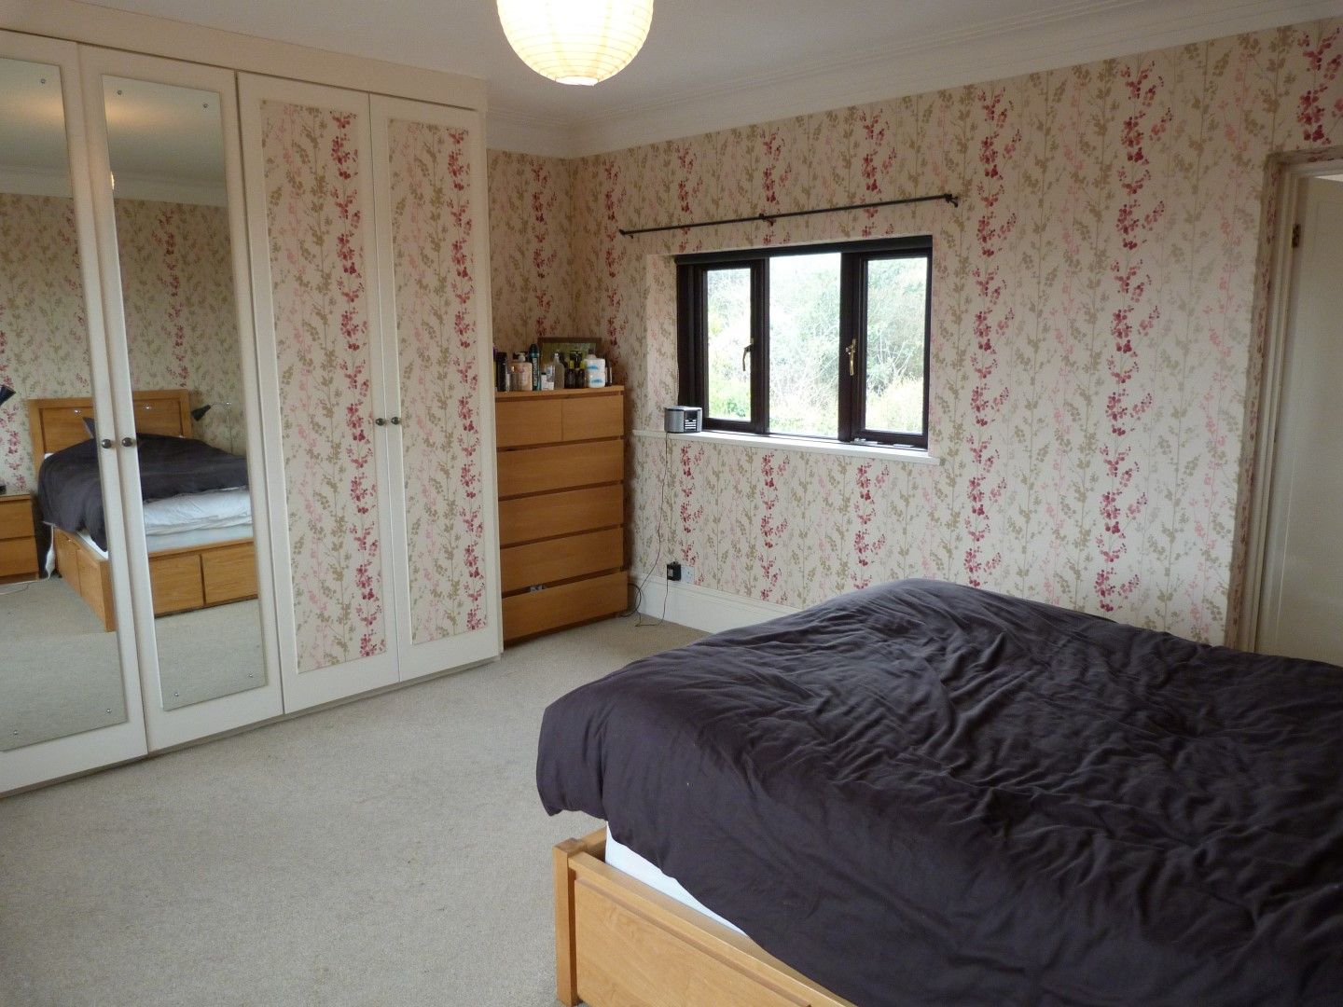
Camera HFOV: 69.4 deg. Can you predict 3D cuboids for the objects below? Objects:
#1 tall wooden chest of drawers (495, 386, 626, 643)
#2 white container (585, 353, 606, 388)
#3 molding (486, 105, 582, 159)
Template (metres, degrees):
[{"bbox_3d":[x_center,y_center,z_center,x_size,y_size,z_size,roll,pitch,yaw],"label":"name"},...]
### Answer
[{"bbox_3d":[-0.700,0.023,4.993,0.800,1.230,0.480,-10,13,-43],"label":"tall wooden chest of drawers"},{"bbox_3d":[-0.385,-0.676,4.923,0.100,0.170,0.080,-2,10,-12],"label":"white container"},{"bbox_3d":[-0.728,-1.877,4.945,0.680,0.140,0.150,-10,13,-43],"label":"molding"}]

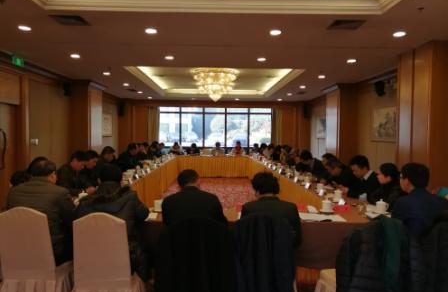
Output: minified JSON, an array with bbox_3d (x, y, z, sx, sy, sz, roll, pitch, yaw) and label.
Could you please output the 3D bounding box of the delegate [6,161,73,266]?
[{"bbox_3d":[-1.609,0.797,3.075,0.580,1.350,0.800,1,2,7],"label":"delegate"}]

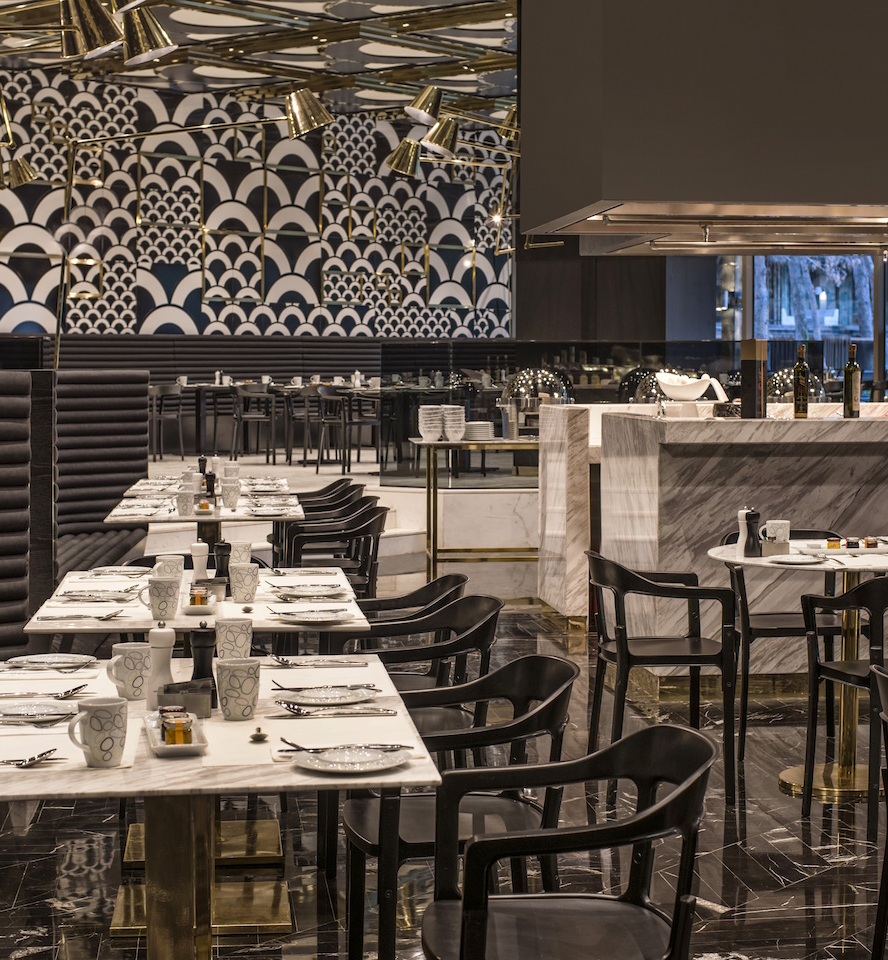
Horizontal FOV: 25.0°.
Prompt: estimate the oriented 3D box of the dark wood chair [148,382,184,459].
[{"bbox_3d":[-2.862,-0.565,19.628,0.480,0.760,0.530,2,4,40],"label":"dark wood chair"}]

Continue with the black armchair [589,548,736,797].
[{"bbox_3d":[0.654,0.602,6.292,0.455,0.765,0.525,0,3,-5],"label":"black armchair"}]

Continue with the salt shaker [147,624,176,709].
[{"bbox_3d":[-0.505,0.333,3.582,0.054,0.156,0.054,0,3,0],"label":"salt shaker"}]

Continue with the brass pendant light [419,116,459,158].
[{"bbox_3d":[-0.029,-2.146,12.500,0.230,0.220,0.230,20,-2,0],"label":"brass pendant light"}]

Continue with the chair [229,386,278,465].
[{"bbox_3d":[-1.819,-0.537,18.979,0.480,0.760,0.530,-1,3,-15],"label":"chair"}]

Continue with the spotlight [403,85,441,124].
[{"bbox_3d":[-0.118,-2.308,12.300,0.235,0.190,0.235,29,-4,-13],"label":"spotlight"}]

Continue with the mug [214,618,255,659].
[{"bbox_3d":[-0.425,0.334,4.059,0.080,0.097,0.100,-1,3,-3],"label":"mug"}]

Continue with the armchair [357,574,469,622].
[{"bbox_3d":[-0.158,0.661,5.659,0.480,0.760,0.530,-1,3,-6],"label":"armchair"}]

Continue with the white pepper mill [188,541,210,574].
[{"bbox_3d":[-0.650,0.235,5.326,0.054,0.156,0.054,0,3,0],"label":"white pepper mill"}]

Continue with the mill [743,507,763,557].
[{"bbox_3d":[0.960,0.162,6.212,0.053,0.151,0.053,0,3,0],"label":"mill"}]

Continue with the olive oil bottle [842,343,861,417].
[{"bbox_3d":[1.709,-0.415,8.380,0.071,0.314,0.071,0,3,0],"label":"olive oil bottle"}]

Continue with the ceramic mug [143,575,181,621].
[{"bbox_3d":[-0.675,0.282,4.731,0.100,0.096,0.075,-1,3,-14],"label":"ceramic mug"}]

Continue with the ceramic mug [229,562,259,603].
[{"bbox_3d":[-0.524,0.269,5.230,0.080,0.097,0.100,0,3,0],"label":"ceramic mug"}]

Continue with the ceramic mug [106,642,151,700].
[{"bbox_3d":[-0.566,0.345,3.575,0.100,0.096,0.075,-3,4,-43],"label":"ceramic mug"}]

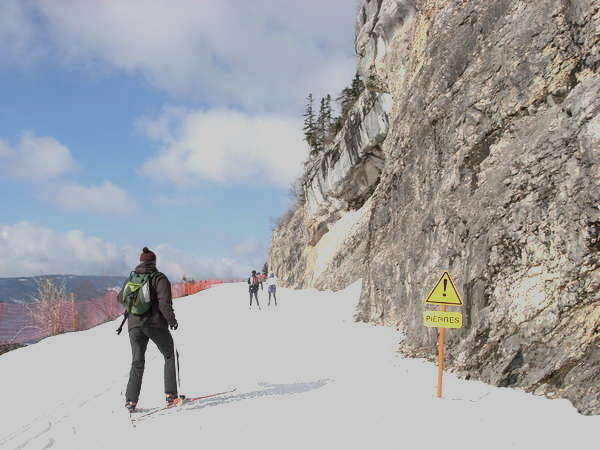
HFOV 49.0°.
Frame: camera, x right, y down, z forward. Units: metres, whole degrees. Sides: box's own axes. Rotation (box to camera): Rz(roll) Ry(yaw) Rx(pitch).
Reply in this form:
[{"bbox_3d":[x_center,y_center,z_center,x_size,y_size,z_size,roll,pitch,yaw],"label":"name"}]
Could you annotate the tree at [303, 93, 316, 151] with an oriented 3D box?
[{"bbox_3d":[0.865,-9.428,60.000,1.400,5.300,1.400,0,-5,0],"label":"tree"}]

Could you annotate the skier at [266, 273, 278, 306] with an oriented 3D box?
[{"bbox_3d":[-1.336,3.119,32.000,0.560,1.660,0.550,0,-5,-2],"label":"skier"}]

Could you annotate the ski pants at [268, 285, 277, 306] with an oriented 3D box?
[{"bbox_3d":[-1.336,3.425,32.000,0.420,1.030,0.380,0,-5,-2],"label":"ski pants"}]

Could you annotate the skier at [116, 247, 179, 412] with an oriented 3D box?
[{"bbox_3d":[-1.652,1.132,7.150,0.640,1.790,0.620,-1,-5,8],"label":"skier"}]

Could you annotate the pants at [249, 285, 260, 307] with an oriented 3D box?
[{"bbox_3d":[-2.210,3.425,32.000,0.520,1.050,0.450,0,-5,-2],"label":"pants"}]

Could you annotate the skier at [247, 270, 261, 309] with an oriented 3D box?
[{"bbox_3d":[-2.244,3.099,32.000,0.600,1.740,0.580,0,-5,-2],"label":"skier"}]

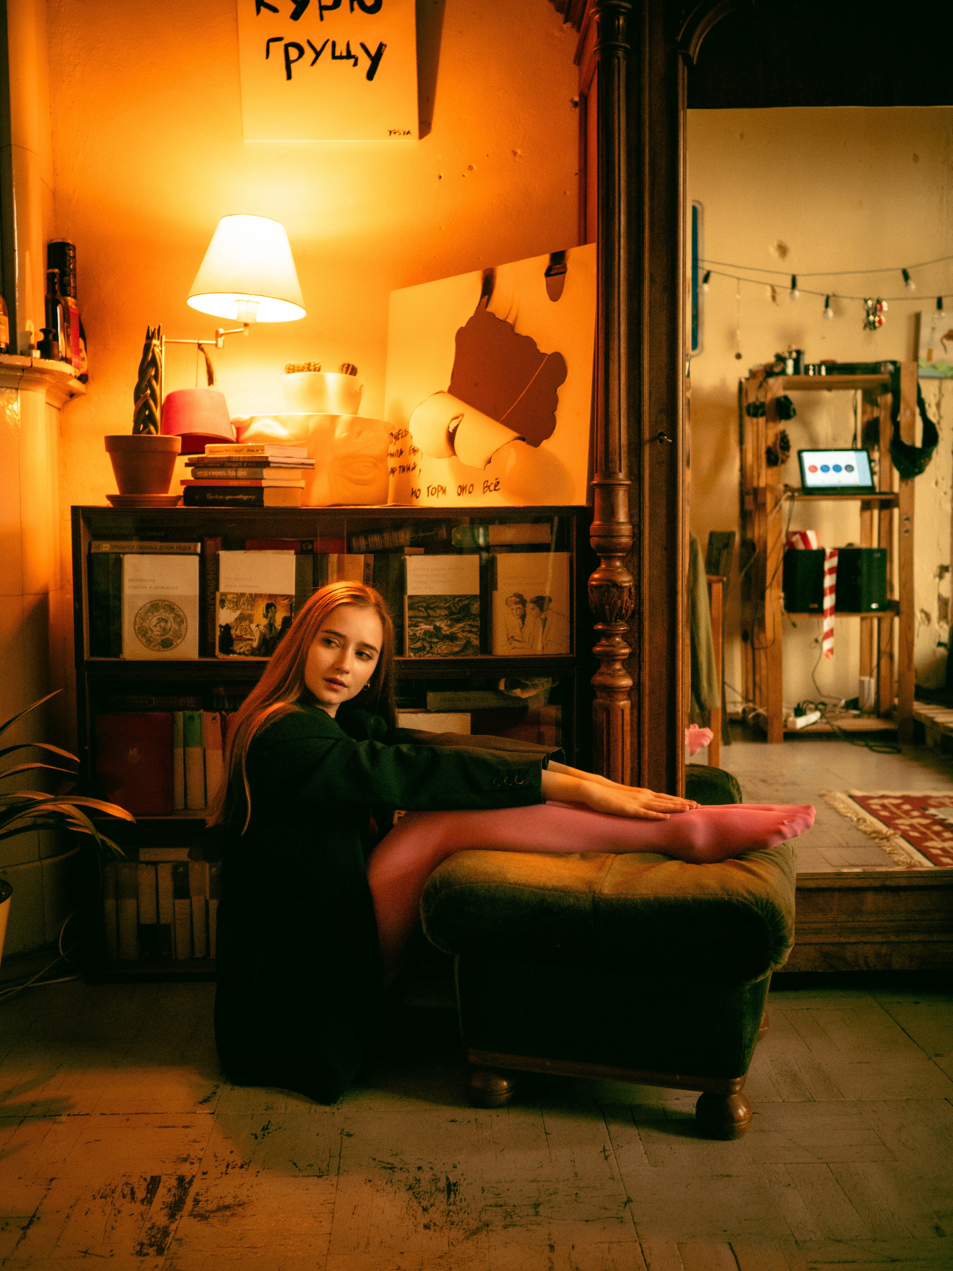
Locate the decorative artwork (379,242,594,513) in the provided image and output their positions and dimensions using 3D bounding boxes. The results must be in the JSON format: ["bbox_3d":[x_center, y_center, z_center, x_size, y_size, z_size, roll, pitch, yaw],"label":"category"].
[{"bbox_3d":[0.017,-0.526,2.684,0.604,0.518,0.030,3,1,44],"label":"decorative artwork"}]

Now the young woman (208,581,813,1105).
[{"bbox_3d":[0.057,0.305,2.082,0.940,0.797,0.460,0,3,8],"label":"young woman"}]

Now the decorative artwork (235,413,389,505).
[{"bbox_3d":[-0.347,-0.359,2.623,0.331,0.195,0.220,-1,3,-3],"label":"decorative artwork"}]

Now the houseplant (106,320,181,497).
[{"bbox_3d":[-0.681,-0.456,2.537,0.155,0.348,0.155,0,3,0],"label":"houseplant"}]

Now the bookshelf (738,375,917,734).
[{"bbox_3d":[1.612,-0.374,5.790,0.678,1.691,0.460,-1,3,-4],"label":"bookshelf"}]

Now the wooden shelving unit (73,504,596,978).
[{"bbox_3d":[-0.285,0.205,2.646,1.008,0.935,0.360,-1,3,-3],"label":"wooden shelving unit"}]

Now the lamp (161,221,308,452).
[{"bbox_3d":[-0.520,-0.647,2.666,0.311,0.497,0.280,-1,3,-3],"label":"lamp"}]

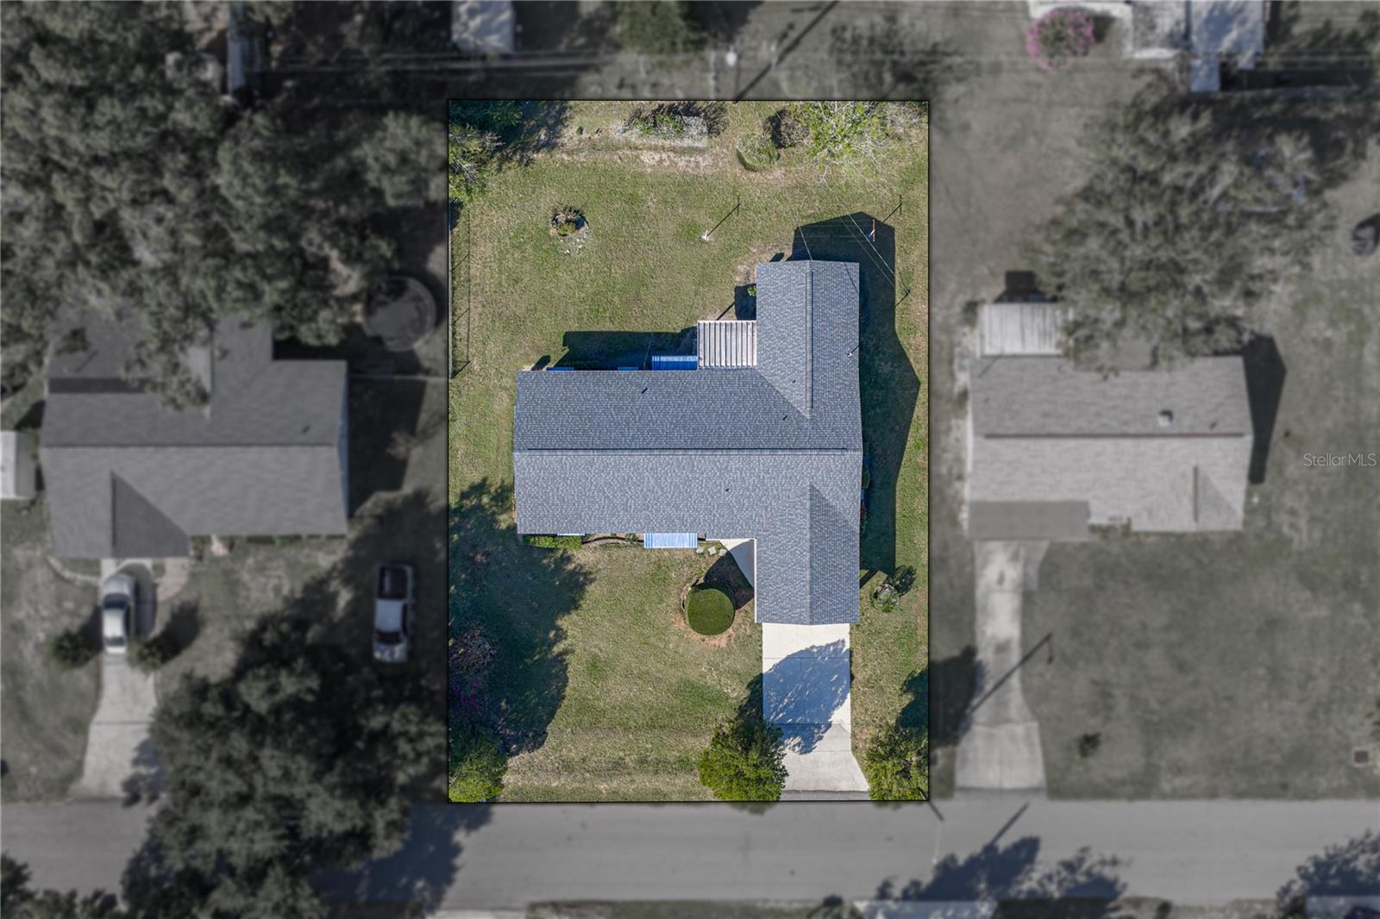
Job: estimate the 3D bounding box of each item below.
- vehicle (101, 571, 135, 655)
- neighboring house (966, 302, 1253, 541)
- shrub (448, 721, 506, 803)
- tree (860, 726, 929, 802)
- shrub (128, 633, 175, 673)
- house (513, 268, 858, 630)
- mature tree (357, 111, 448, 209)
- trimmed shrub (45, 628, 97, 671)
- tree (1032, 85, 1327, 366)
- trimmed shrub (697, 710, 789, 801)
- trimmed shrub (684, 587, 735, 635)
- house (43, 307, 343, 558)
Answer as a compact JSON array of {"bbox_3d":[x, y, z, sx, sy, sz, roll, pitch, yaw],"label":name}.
[{"bbox_3d":[-34.203,9.265,64.226,1.800,1.470,4.680,0,90,1],"label":"vehicle"},{"bbox_3d":[23.900,-2.300,62.350,15.800,4.300,13.800,0,90,0],"label":"neighboring house"},{"bbox_3d":[-12.500,17.400,61.900,3.900,5.200,4.100,0,90,0],"label":"shrub"},{"bbox_3d":[11.950,17.200,61.600,4.300,5.800,4.500,0,90,0],"label":"tree"},{"bbox_3d":[-31.750,11.450,63.400,2.300,2.200,2.300,0,90,0],"label":"shrub"},{"bbox_3d":[-0.080,-0.980,62.400,19.700,4.300,20.900,0,90,0],"label":"house"},{"bbox_3d":[-16.100,-17.000,60.800,5.400,7.200,5.400,0,90,0],"label":"mature tree"},{"bbox_3d":[-36.450,11.200,63.400,2.400,2.200,2.400,0,90,0],"label":"trimmed shrub"},{"bbox_3d":[26.800,-12.800,59.200,14.800,10.400,14.400,0,90,0],"label":"tree"},{"bbox_3d":[3.100,17.050,61.400,4.900,6.200,5.100,0,90,0],"label":"trimmed shrub"},{"bbox_3d":[1.180,8.850,63.200,2.800,2.500,2.800,0,90,0],"label":"trimmed shrub"},{"bbox_3d":[-28.300,-1.450,62.400,17.100,4.300,14.300,0,90,0],"label":"house"}]

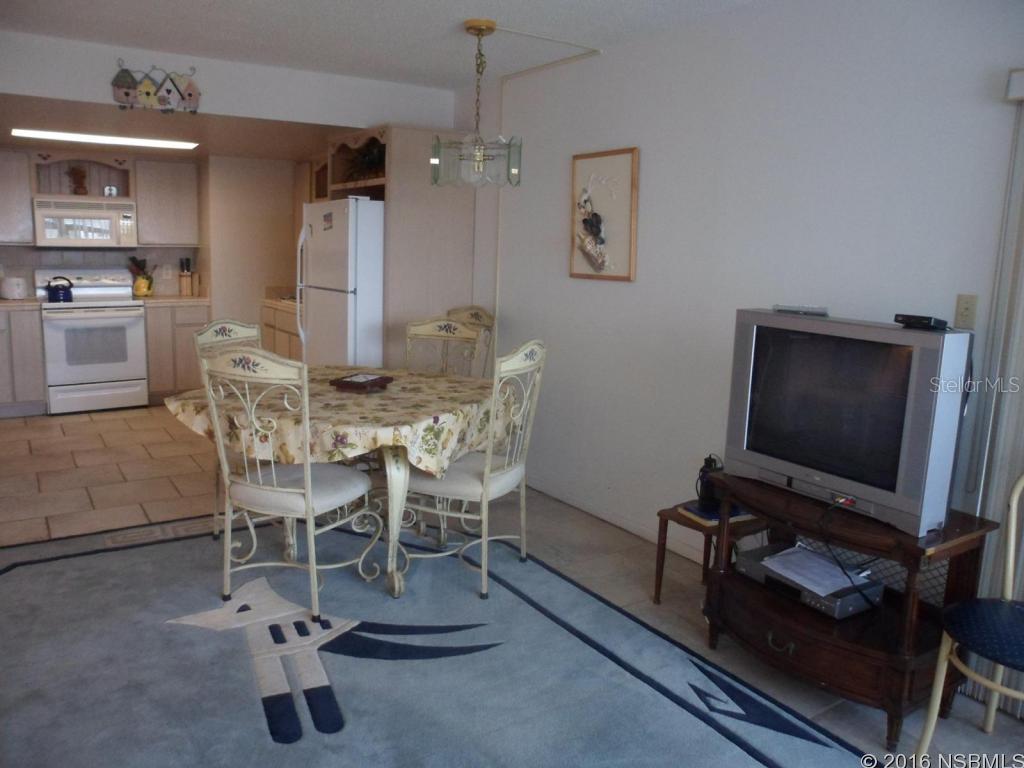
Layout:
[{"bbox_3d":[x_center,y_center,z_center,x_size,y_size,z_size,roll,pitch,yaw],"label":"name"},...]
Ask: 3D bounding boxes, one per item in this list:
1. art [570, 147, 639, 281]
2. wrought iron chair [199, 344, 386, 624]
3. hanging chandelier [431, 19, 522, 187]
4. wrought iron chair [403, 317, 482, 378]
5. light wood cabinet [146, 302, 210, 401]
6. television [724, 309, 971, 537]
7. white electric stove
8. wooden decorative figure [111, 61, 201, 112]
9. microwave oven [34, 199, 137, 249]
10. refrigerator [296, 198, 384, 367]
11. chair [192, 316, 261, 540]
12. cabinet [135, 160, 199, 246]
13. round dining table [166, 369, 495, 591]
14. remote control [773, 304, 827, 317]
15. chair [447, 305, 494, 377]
[{"bbox_3d":[0.484,-0.871,4.012,0.033,0.645,0.510,-5,12,-33],"label":"art"},{"bbox_3d":[-0.892,0.356,3.194,0.485,1.070,0.505,6,11,22],"label":"wrought iron chair"},{"bbox_3d":[-0.153,-1.305,3.616,0.430,0.715,0.430,-5,12,-33],"label":"hanging chandelier"},{"bbox_3d":[-0.504,0.209,4.060,0.485,1.070,0.505,6,11,26],"label":"wrought iron chair"},{"bbox_3d":[-3.126,-0.324,7.128,0.530,0.900,0.610,-5,12,-33],"label":"light wood cabinet"},{"bbox_3d":[1.185,0.076,2.620,0.450,0.608,0.733,-5,12,-33],"label":"television"},{"bbox_3d":[-3.679,-0.399,6.735,0.756,1.174,0.670,-5,12,-33],"label":"white electric stove"},{"bbox_3d":[-1.942,-1.623,4.217,0.435,0.258,0.050,-5,12,-33],"label":"wooden decorative figure"},{"bbox_3d":[-3.698,-1.382,6.675,0.760,0.405,0.390,-5,12,-33],"label":"microwave oven"},{"bbox_3d":[-0.944,-0.359,5.343,0.810,1.725,0.800,-5,12,-33],"label":"refrigerator"},{"bbox_3d":[-1.202,0.227,3.866,0.505,1.070,0.485,6,11,22],"label":"chair"},{"bbox_3d":[-3.184,-1.643,7.038,0.530,0.760,0.320,-5,12,-33],"label":"cabinet"},{"bbox_3d":[-0.798,0.409,3.796,1.290,0.770,1.290,1,10,0],"label":"round dining table"},{"bbox_3d":[0.988,-0.248,2.608,0.050,0.025,0.205,-5,12,-33],"label":"remote control"},{"bbox_3d":[-0.451,0.070,4.840,0.505,1.070,0.485,-6,13,-37],"label":"chair"}]

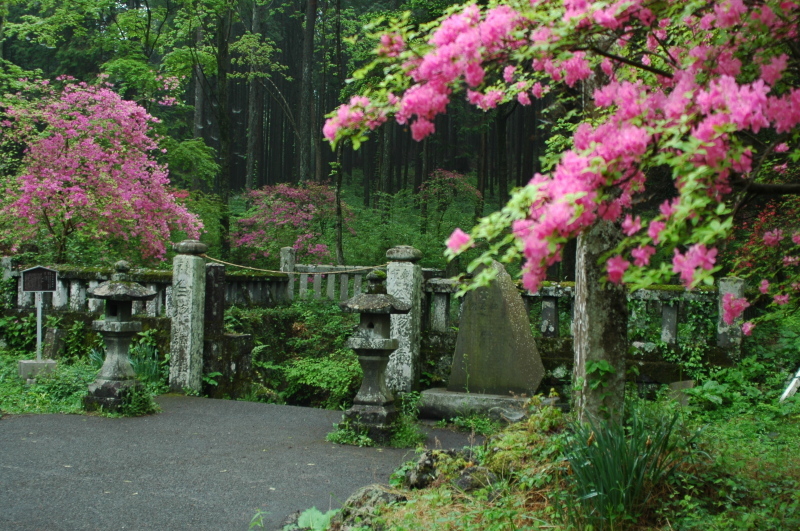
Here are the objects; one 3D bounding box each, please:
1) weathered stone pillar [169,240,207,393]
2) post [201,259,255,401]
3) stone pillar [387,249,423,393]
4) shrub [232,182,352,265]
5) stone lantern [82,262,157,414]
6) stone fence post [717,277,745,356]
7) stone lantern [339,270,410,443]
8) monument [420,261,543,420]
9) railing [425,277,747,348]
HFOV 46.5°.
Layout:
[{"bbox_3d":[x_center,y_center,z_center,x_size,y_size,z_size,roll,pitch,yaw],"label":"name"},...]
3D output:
[{"bbox_3d":[-2.568,0.607,11.280,0.380,1.820,0.380,1,0,25],"label":"weathered stone pillar"},{"bbox_3d":[-2.200,0.800,11.750,0.340,1.650,0.480,1,0,25],"label":"post"},{"bbox_3d":[0.028,0.653,10.250,0.370,1.740,0.370,1,0,25],"label":"stone pillar"},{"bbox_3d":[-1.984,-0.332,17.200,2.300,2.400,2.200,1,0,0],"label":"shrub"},{"bbox_3d":[-2.980,0.728,9.920,0.500,1.540,0.500,1,0,25],"label":"stone lantern"},{"bbox_3d":[3.219,0.509,9.050,0.210,0.770,0.210,1,0,25],"label":"stone fence post"},{"bbox_3d":[-0.224,0.803,8.520,0.490,1.530,0.490,1,0,25],"label":"stone lantern"},{"bbox_3d":[0.960,0.770,9.630,1.330,1.650,0.530,1,0,17],"label":"monument"},{"bbox_3d":[1.731,0.466,9.790,3.200,0.590,0.240,1,0,25],"label":"railing"}]

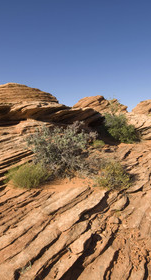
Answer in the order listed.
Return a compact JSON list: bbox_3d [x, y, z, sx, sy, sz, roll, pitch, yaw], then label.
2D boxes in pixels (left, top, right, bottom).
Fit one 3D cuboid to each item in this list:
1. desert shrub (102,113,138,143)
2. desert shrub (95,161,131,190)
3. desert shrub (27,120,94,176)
[{"bbox_3d":[2.127,-0.601,9.500,1.539,1.415,1.500,0,7,0],"label":"desert shrub"},{"bbox_3d":[0.756,0.705,4.000,0.696,0.554,0.650,0,7,0],"label":"desert shrub"},{"bbox_3d":[-0.354,0.188,4.900,1.675,1.330,1.400,0,7,0],"label":"desert shrub"}]

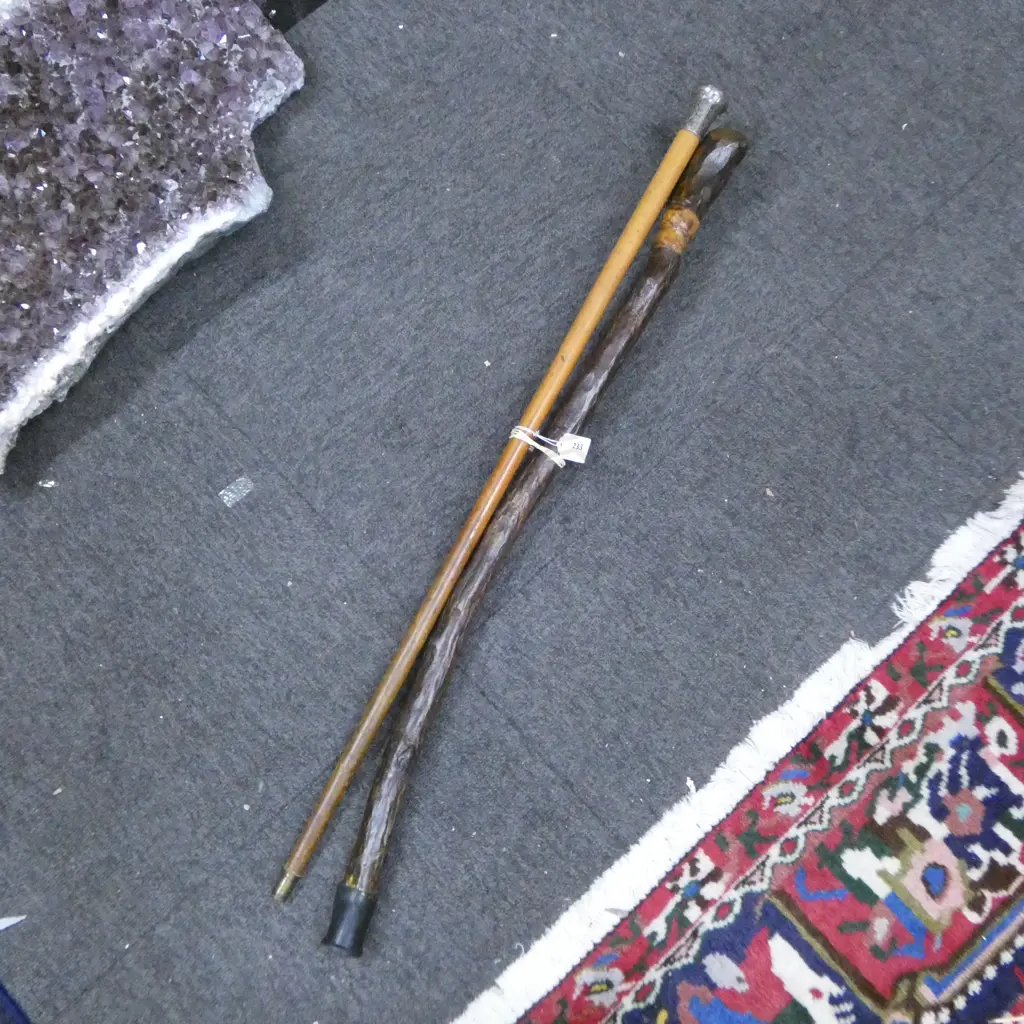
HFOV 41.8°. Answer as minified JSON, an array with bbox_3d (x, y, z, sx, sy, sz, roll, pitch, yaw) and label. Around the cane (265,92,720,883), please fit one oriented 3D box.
[{"bbox_3d":[0.001,-0.050,1.316,0.025,0.025,0.929,26,77,11],"label":"cane"}]

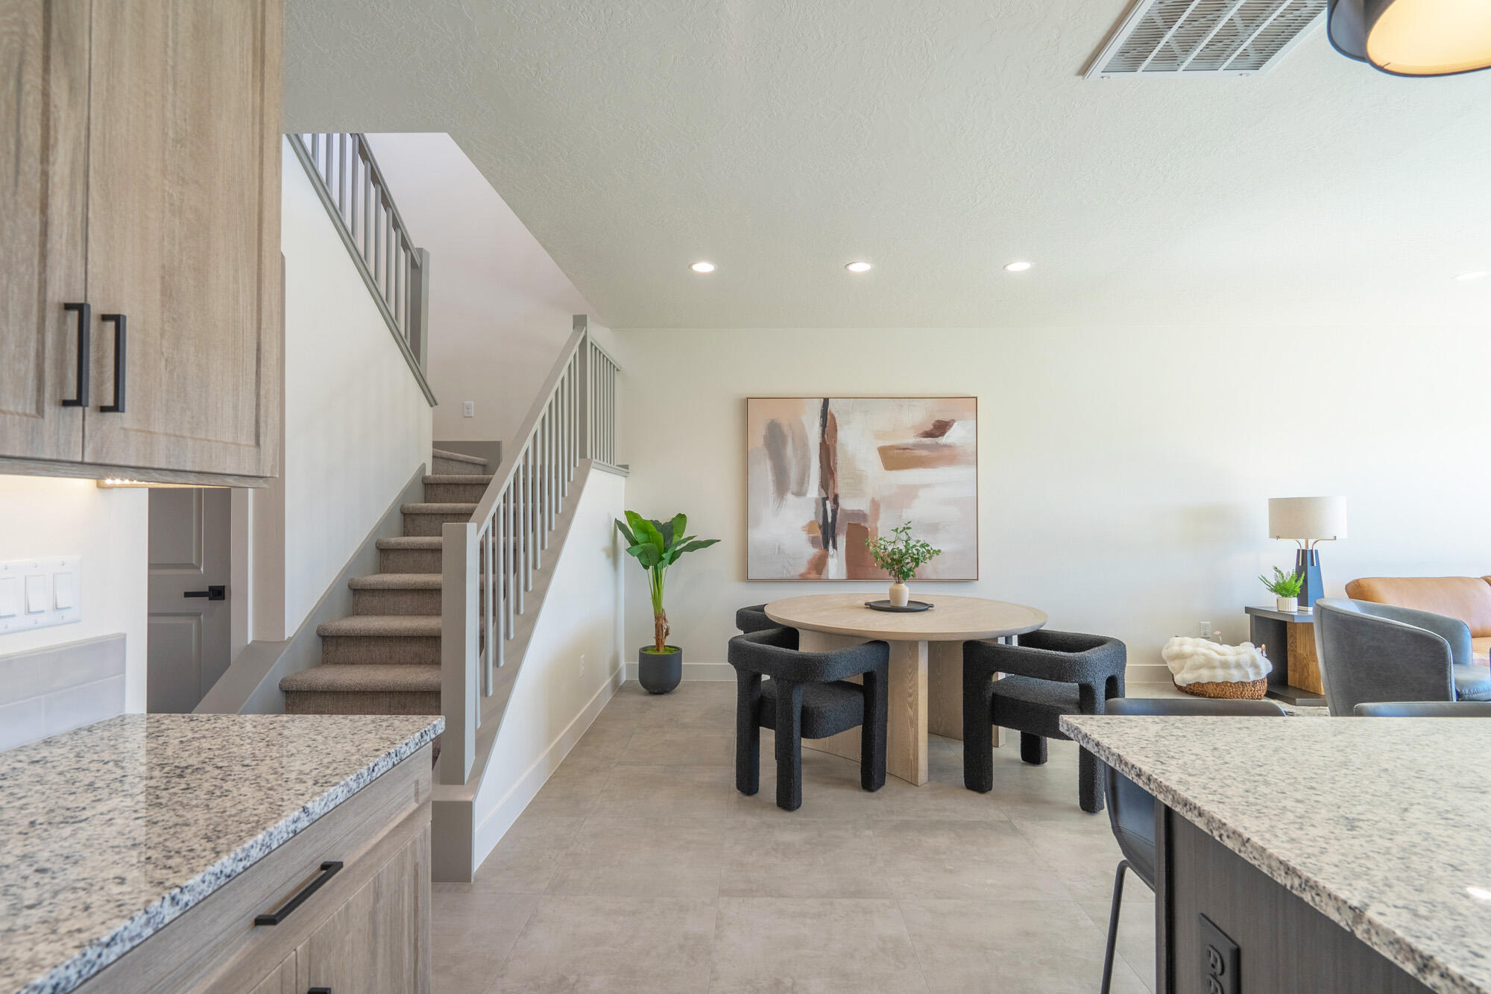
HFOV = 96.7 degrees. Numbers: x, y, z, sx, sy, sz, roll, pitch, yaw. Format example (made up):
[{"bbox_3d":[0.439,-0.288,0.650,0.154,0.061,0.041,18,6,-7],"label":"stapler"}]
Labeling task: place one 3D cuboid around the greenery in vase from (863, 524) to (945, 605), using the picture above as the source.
[{"bbox_3d":[0.927,0.395,3.906,0.450,0.505,0.420,0,-1,1],"label":"greenery in vase"}]

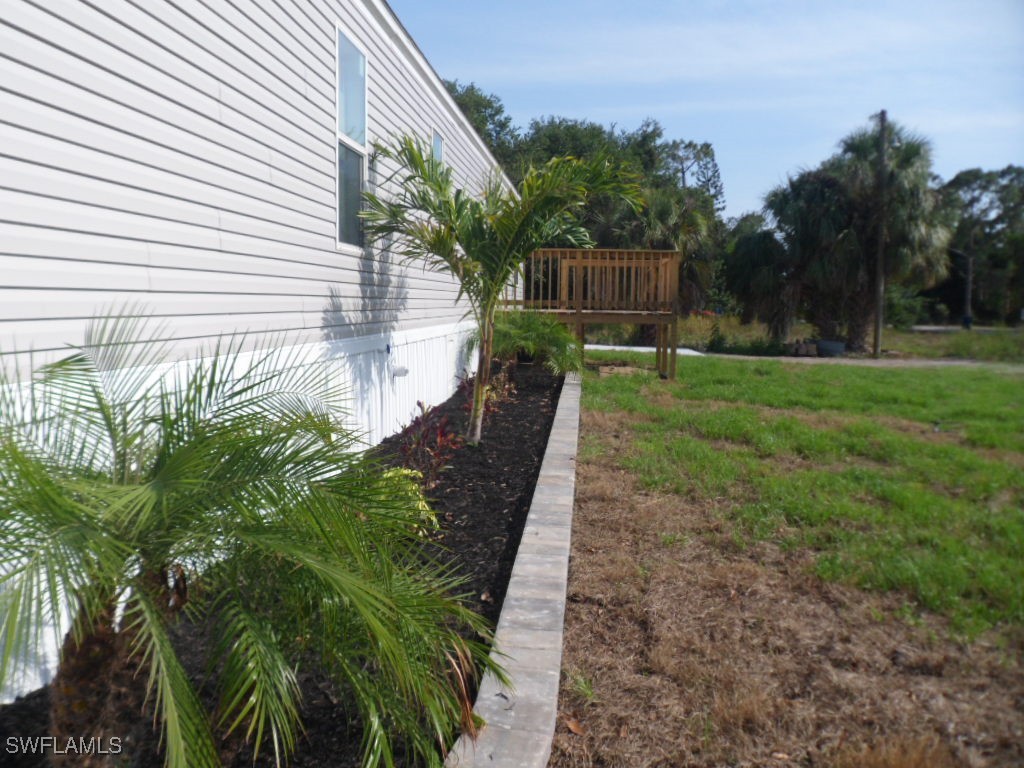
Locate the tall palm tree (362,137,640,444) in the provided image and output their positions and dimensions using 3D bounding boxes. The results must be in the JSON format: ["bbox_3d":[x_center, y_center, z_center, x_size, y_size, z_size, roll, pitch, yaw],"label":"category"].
[{"bbox_3d":[-0.115,-0.722,6.407,2.100,2.410,1.750,2,6,6],"label":"tall palm tree"}]

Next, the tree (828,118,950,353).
[{"bbox_3d":[10.794,-4.230,22.846,3.250,6.332,3.200,4,7,25],"label":"tree"}]

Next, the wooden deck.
[{"bbox_3d":[1.180,-1.185,13.212,2.850,1.906,2.300,2,6,6],"label":"wooden deck"}]

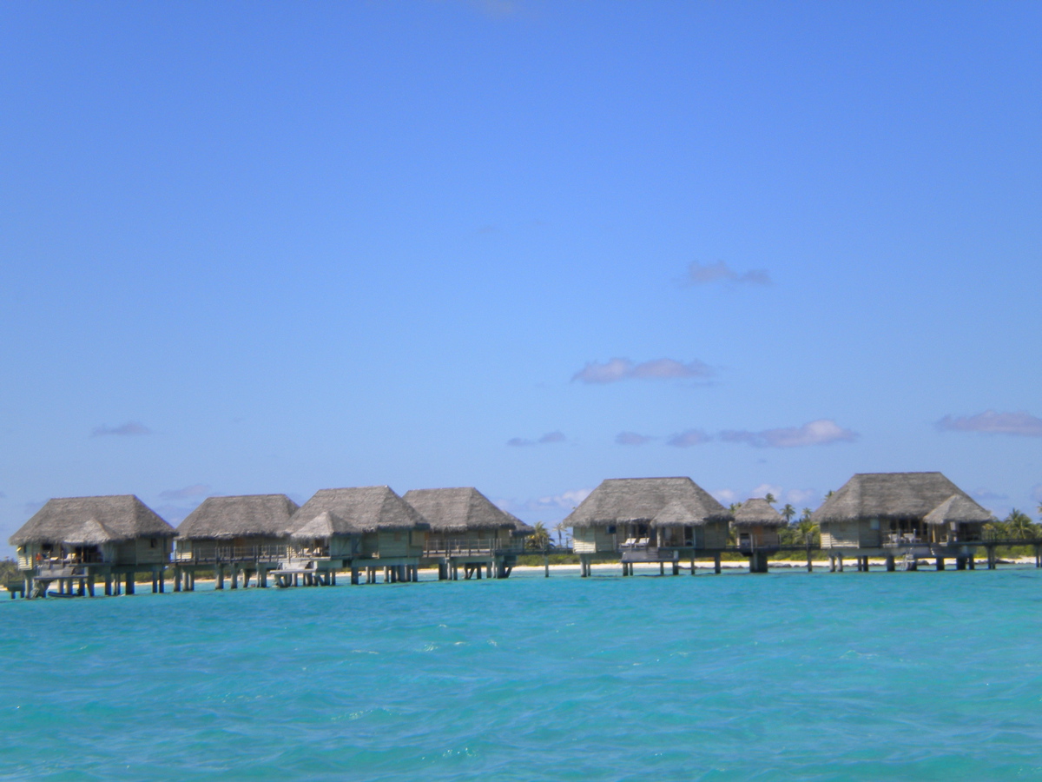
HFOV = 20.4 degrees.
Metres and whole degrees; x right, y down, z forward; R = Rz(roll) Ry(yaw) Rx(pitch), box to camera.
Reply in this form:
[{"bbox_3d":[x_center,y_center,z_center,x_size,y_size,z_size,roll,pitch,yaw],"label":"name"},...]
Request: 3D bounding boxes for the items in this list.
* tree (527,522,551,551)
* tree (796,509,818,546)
[{"bbox_3d":[2.051,16.553,325.000,3.100,4.100,3.100,-2,-3,0],"label":"tree"},{"bbox_3d":[33.169,16.056,335.000,2.800,4.700,2.800,-2,-3,0],"label":"tree"}]

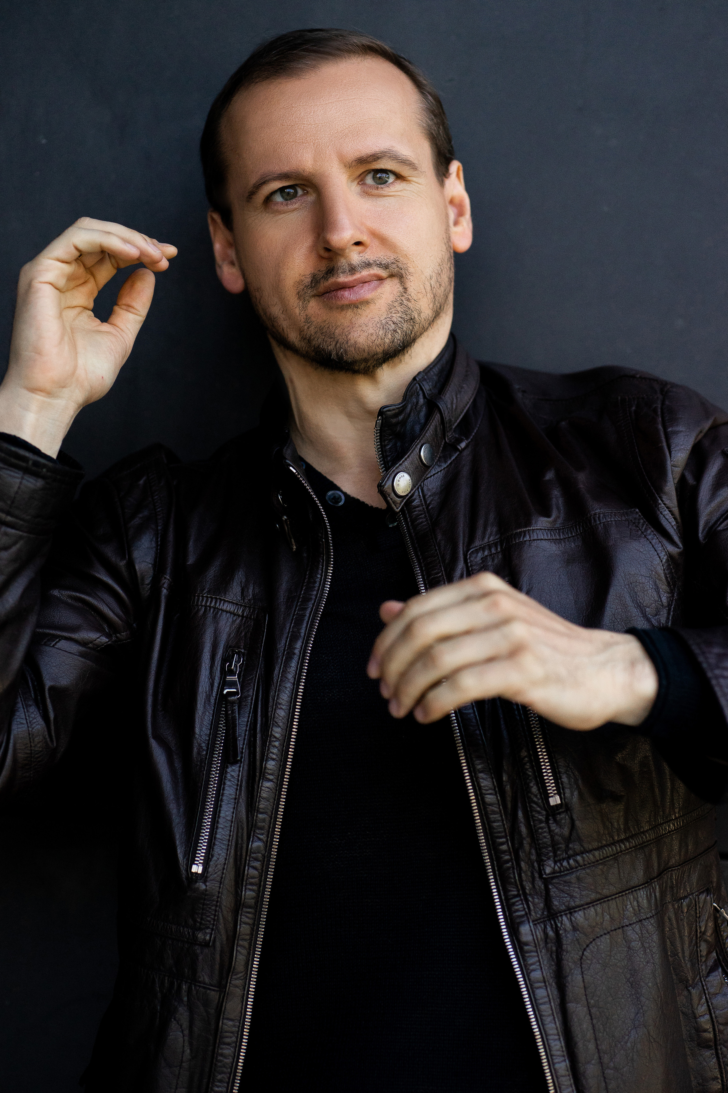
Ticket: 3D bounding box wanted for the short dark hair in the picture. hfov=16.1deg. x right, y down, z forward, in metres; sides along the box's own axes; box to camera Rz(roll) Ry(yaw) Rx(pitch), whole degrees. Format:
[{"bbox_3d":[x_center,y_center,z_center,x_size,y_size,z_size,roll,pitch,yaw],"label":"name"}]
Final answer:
[{"bbox_3d":[-0.025,-0.276,1.825,0.174,0.180,0.185,-10,0,2],"label":"short dark hair"}]

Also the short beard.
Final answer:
[{"bbox_3d":[-0.007,-0.159,1.757,0.145,0.080,0.095,-10,0,2],"label":"short beard"}]

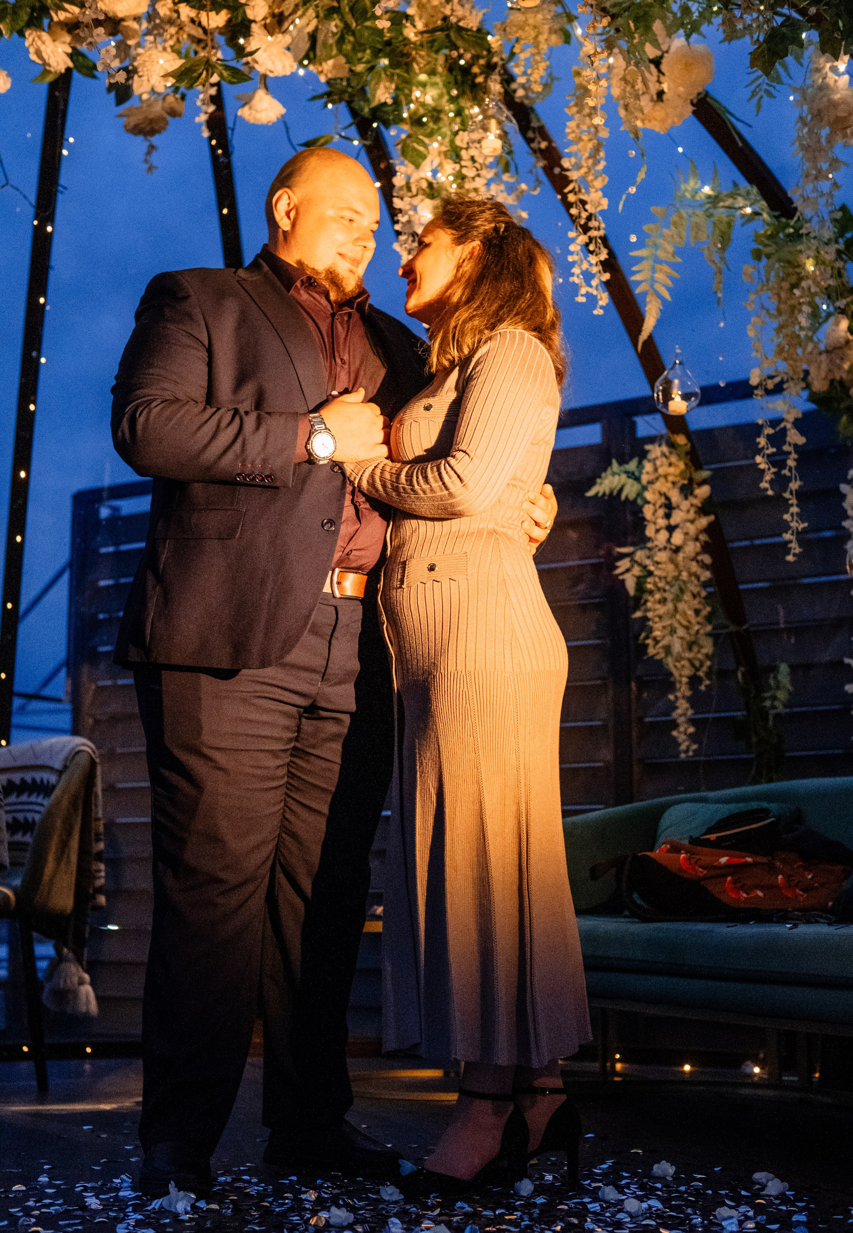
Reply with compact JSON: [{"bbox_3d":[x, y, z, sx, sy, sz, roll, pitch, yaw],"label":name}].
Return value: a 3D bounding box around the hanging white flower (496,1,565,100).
[{"bbox_3d":[0.218,-1.178,3.700,0.148,0.190,0.130,0,-9,0],"label":"hanging white flower"}]

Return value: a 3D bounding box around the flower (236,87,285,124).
[{"bbox_3d":[-0.329,-1.011,3.520,0.088,0.058,0.085,1,-8,-10],"label":"flower"}]

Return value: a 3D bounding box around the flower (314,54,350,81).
[{"bbox_3d":[-0.182,-1.050,3.400,0.070,0.052,0.060,0,-9,0],"label":"flower"}]

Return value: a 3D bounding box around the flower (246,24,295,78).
[{"bbox_3d":[-0.308,-1.120,3.520,0.092,0.088,0.085,3,-8,-20],"label":"flower"}]

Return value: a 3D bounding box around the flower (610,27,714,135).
[{"bbox_3d":[0.491,-1.115,3.700,0.215,0.210,0.160,0,-9,0],"label":"flower"}]

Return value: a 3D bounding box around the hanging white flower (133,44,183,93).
[{"bbox_3d":[-0.516,-1.053,3.420,0.100,0.090,0.085,0,-9,0],"label":"hanging white flower"}]

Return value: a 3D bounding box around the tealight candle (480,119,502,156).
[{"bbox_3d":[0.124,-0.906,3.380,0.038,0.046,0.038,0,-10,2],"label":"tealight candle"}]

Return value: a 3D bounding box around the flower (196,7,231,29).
[{"bbox_3d":[-0.435,-1.219,3.620,0.062,0.042,0.055,1,-8,-10],"label":"flower"}]

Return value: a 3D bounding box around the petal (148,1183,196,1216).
[{"bbox_3d":[-0.394,0.890,2.724,0.068,0.042,0.055,0,-8,0],"label":"petal"}]

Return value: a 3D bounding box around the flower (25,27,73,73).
[{"bbox_3d":[-0.748,-1.122,3.520,0.086,0.080,0.075,-3,-8,20],"label":"flower"}]

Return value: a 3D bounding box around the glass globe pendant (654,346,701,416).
[{"bbox_3d":[0.487,-0.457,3.450,0.092,0.136,0.092,0,-9,0],"label":"glass globe pendant"}]

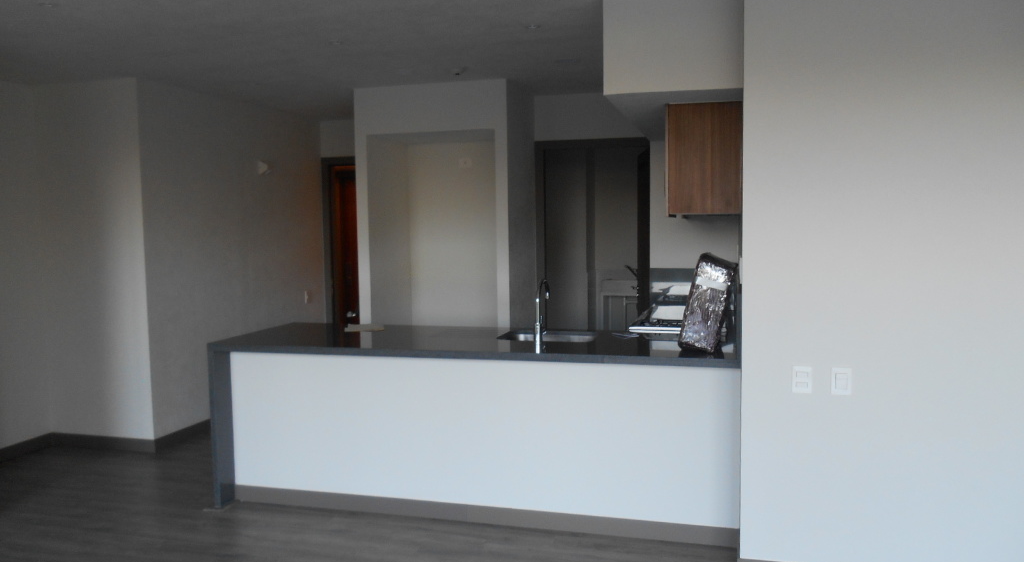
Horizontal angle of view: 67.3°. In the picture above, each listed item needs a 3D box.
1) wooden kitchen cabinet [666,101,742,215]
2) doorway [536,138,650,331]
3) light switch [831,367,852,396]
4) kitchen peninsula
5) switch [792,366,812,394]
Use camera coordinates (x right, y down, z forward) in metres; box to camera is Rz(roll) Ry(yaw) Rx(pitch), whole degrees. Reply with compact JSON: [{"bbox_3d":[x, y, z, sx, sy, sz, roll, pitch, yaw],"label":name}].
[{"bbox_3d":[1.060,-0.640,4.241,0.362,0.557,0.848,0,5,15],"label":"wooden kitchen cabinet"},{"bbox_3d":[0.692,-0.025,6.312,0.958,2.236,0.144,0,5,15],"label":"doorway"},{"bbox_3d":[1.382,0.423,3.221,0.076,0.113,0.010,0,5,15],"label":"light switch"},{"bbox_3d":[-0.202,0.793,4.350,2.837,0.941,0.851,0,5,15],"label":"kitchen peninsula"},{"bbox_3d":[1.210,0.414,3.205,0.078,0.113,0.011,0,5,15],"label":"switch"}]

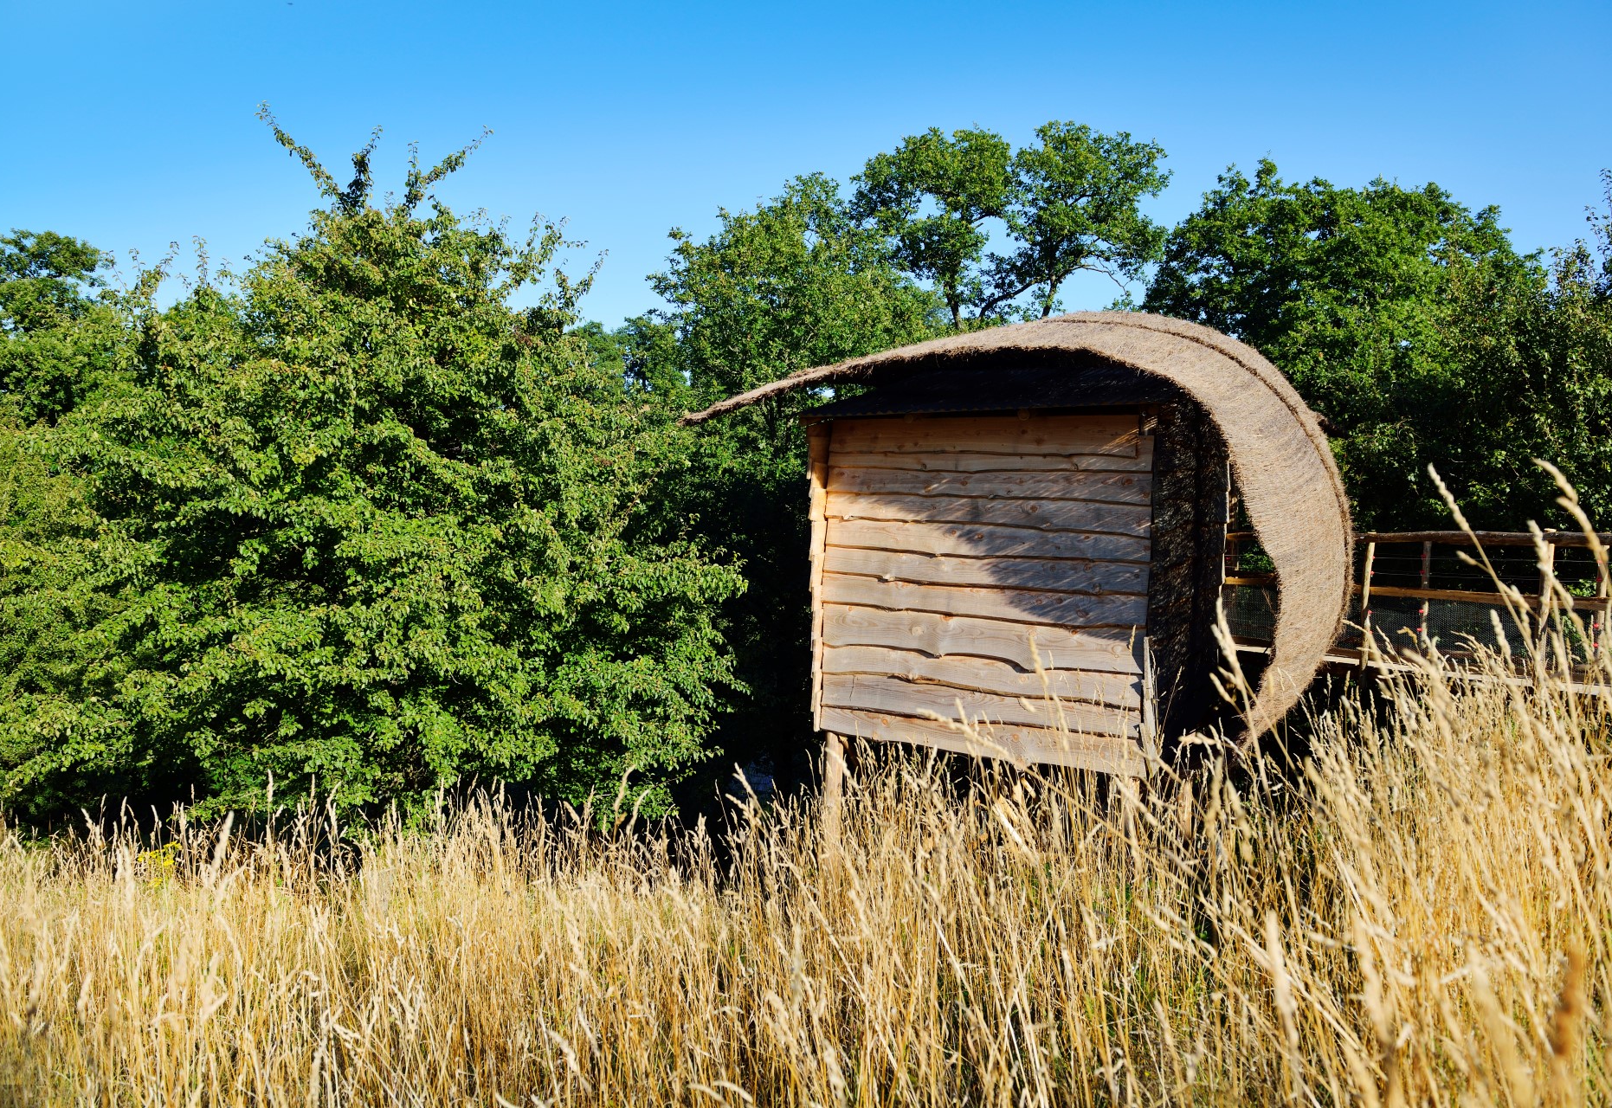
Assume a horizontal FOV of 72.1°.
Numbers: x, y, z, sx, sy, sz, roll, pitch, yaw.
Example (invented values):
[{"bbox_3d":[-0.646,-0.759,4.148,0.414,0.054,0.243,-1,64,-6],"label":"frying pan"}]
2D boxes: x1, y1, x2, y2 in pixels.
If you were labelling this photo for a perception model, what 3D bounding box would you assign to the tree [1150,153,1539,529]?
[{"bbox_3d":[7.836,-1.721,16.669,5.900,8.030,5.300,1,2,0],"label":"tree"}]

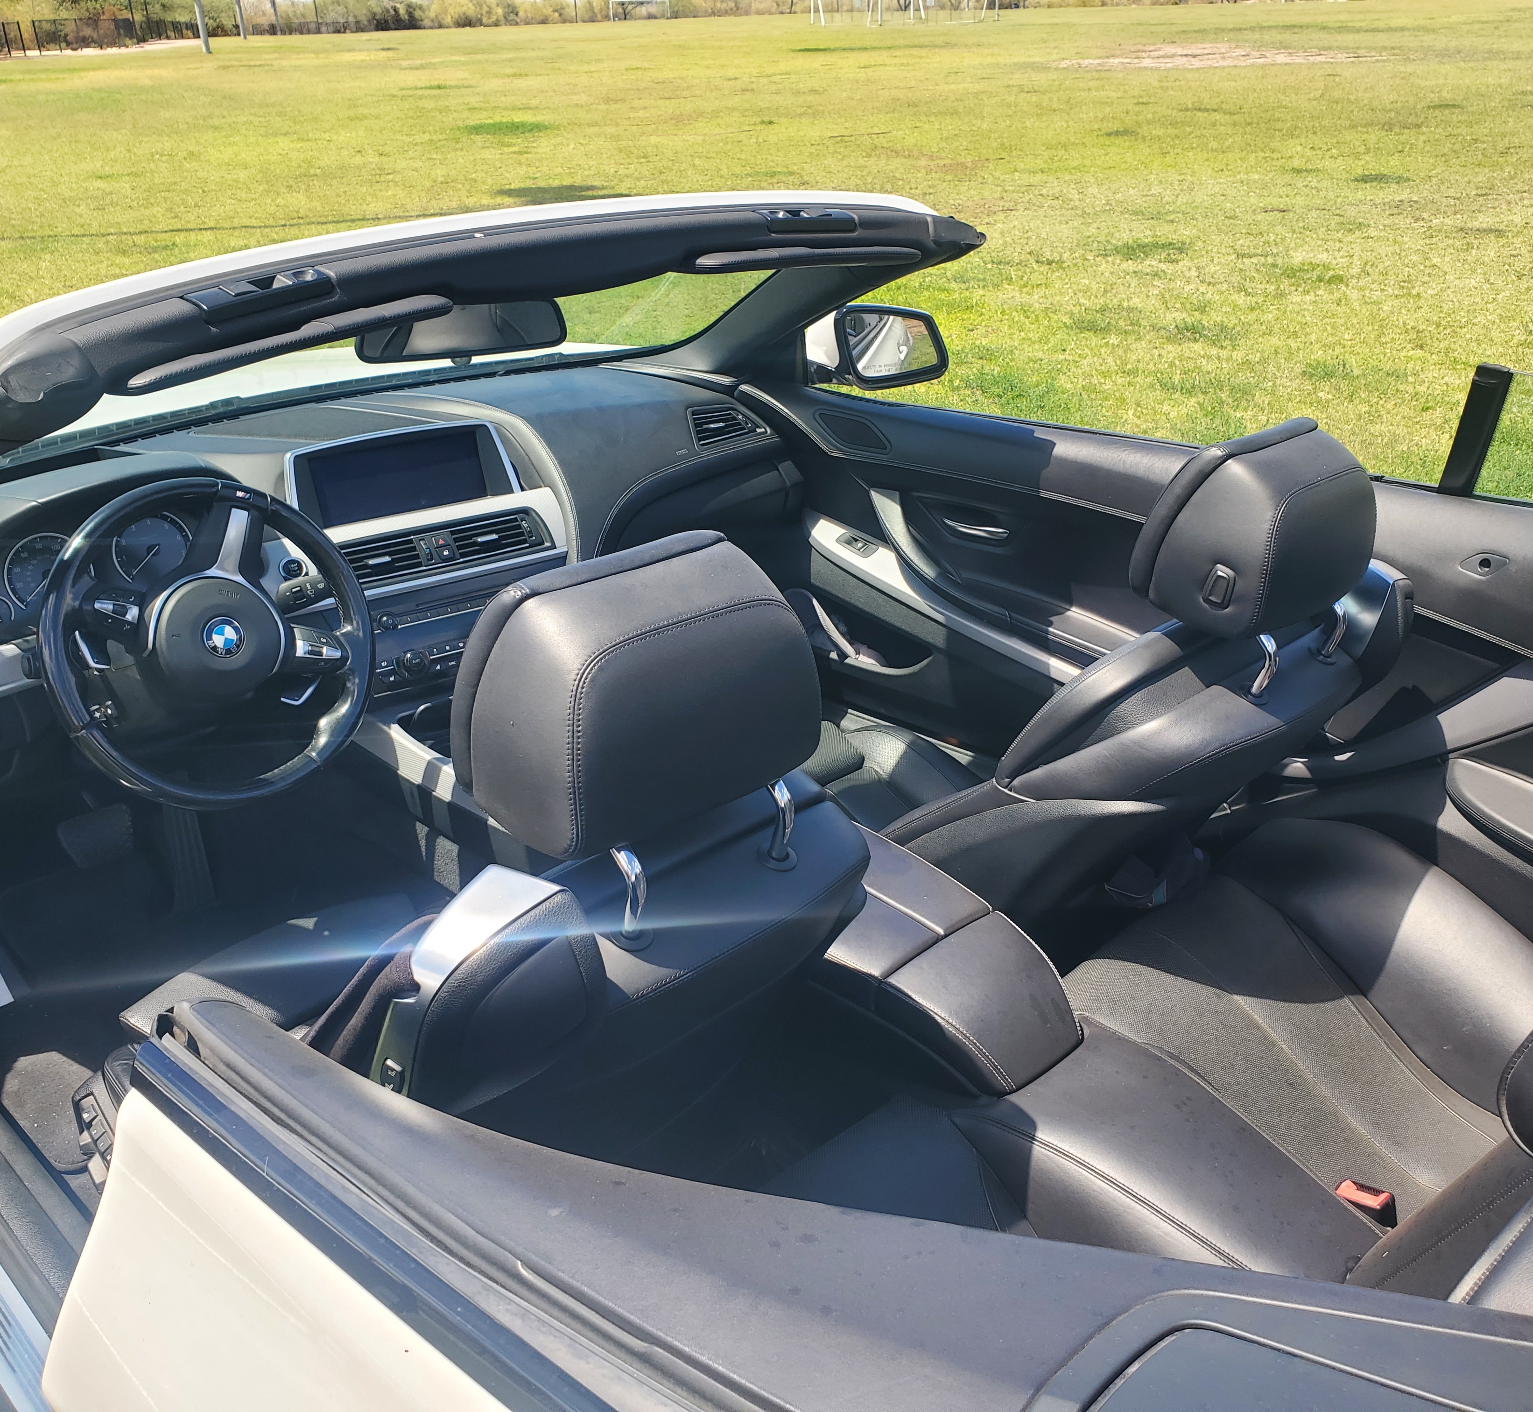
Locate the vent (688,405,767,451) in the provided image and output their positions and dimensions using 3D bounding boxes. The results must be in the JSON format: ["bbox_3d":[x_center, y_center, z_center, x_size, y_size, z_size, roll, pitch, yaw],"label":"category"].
[{"bbox_3d":[-0.063,-0.461,2.283,0.155,0.070,0.045,-23,19,-38],"label":"vent"}]

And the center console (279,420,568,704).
[{"bbox_3d":[-0.445,-0.194,1.935,0.390,0.340,0.200,-18,21,-32],"label":"center console"}]

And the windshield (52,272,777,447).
[{"bbox_3d":[-0.500,-0.467,1.846,1.340,0.130,0.740,-23,8,-38],"label":"windshield"}]

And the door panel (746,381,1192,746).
[{"bbox_3d":[0.326,-0.166,2.168,0.160,0.620,1.120,-23,34,-38],"label":"door panel"}]

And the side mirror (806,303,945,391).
[{"bbox_3d":[0.163,-0.628,2.455,0.255,0.148,0.170,-18,31,-31],"label":"side mirror"}]

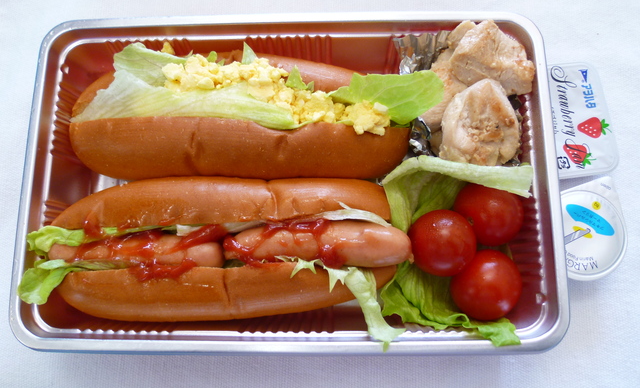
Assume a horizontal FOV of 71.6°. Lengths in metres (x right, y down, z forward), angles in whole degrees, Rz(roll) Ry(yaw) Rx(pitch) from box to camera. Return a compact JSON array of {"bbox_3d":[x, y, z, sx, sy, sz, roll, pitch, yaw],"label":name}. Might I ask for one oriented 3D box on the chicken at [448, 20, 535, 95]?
[{"bbox_3d":[0.080,-0.063,0.206,0.035,0.023,0.032,-1,80,2],"label":"chicken"}]

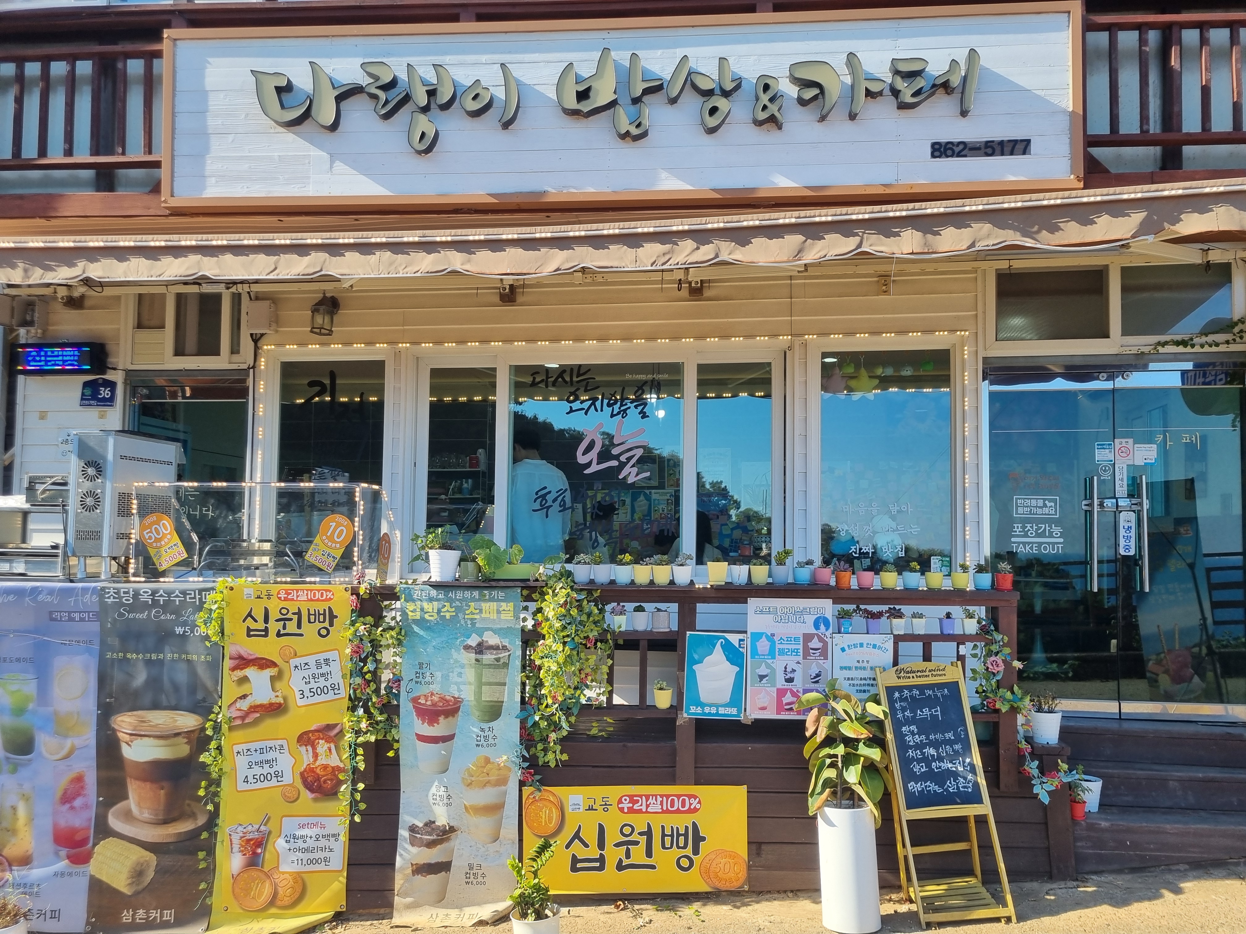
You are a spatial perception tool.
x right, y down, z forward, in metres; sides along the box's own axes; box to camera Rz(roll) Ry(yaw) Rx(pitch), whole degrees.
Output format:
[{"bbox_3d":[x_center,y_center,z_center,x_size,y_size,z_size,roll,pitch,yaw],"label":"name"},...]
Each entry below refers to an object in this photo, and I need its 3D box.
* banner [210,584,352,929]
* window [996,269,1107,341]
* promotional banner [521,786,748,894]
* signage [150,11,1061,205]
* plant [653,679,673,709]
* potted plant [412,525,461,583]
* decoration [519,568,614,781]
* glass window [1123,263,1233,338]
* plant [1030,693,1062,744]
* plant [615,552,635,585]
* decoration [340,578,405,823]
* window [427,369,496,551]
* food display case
[{"bbox_3d":[-1.666,1.419,4.570,0.650,1.680,0.060,1,-2,1],"label":"banner"},{"bbox_3d":[2.547,-0.963,5.570,0.620,0.410,0.050,0,-4,9],"label":"window"},{"bbox_3d":[0.061,1.829,4.590,1.100,0.520,0.030,0,-3,1],"label":"promotional banner"},{"bbox_3d":[-0.069,-2.031,5.315,5.160,1.021,0.130,0,-3,4],"label":"signage"},{"bbox_3d":[0.202,1.137,4.680,0.100,0.150,0.098,0,-3,3],"label":"plant"},{"bbox_3d":[-0.943,0.441,4.735,0.240,0.280,0.200,0,-3,3],"label":"potted plant"},{"bbox_3d":[-0.267,0.993,4.560,0.460,1.020,0.240,1,-4,0],"label":"decoration"},{"bbox_3d":[3.205,-0.968,5.420,0.605,0.415,0.050,0,-3,8],"label":"glass window"},{"bbox_3d":[2.069,1.226,4.570,0.152,0.248,0.148,0,-3,3],"label":"plant"},{"bbox_3d":[0.007,0.509,4.690,0.100,0.164,0.095,0,-3,3],"label":"plant"},{"bbox_3d":[-1.214,1.118,4.550,0.290,1.170,0.200,1,-4,0],"label":"decoration"},{"bbox_3d":[-1.038,-0.047,6.050,0.470,1.200,0.050,0,-3,8],"label":"window"},{"bbox_3d":[-1.942,0.352,5.151,1.179,0.500,0.630,0,-3,3],"label":"food display case"}]

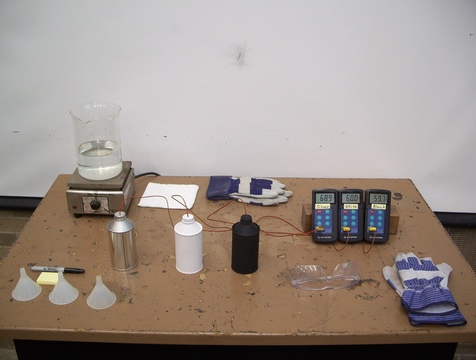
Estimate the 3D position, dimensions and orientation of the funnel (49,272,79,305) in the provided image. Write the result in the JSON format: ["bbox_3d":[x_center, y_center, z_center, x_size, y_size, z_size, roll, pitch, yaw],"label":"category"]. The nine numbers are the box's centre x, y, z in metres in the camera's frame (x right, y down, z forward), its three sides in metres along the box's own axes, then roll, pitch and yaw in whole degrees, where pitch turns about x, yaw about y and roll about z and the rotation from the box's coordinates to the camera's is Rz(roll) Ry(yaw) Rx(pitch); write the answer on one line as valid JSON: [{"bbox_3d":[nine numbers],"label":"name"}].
[{"bbox_3d":[-0.401,0.238,1.173,0.066,0.066,0.066,1,26,-1],"label":"funnel"}]

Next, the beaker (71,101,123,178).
[{"bbox_3d":[-0.398,-0.103,1.459,0.137,0.191,0.149,0,26,-3],"label":"beaker"}]

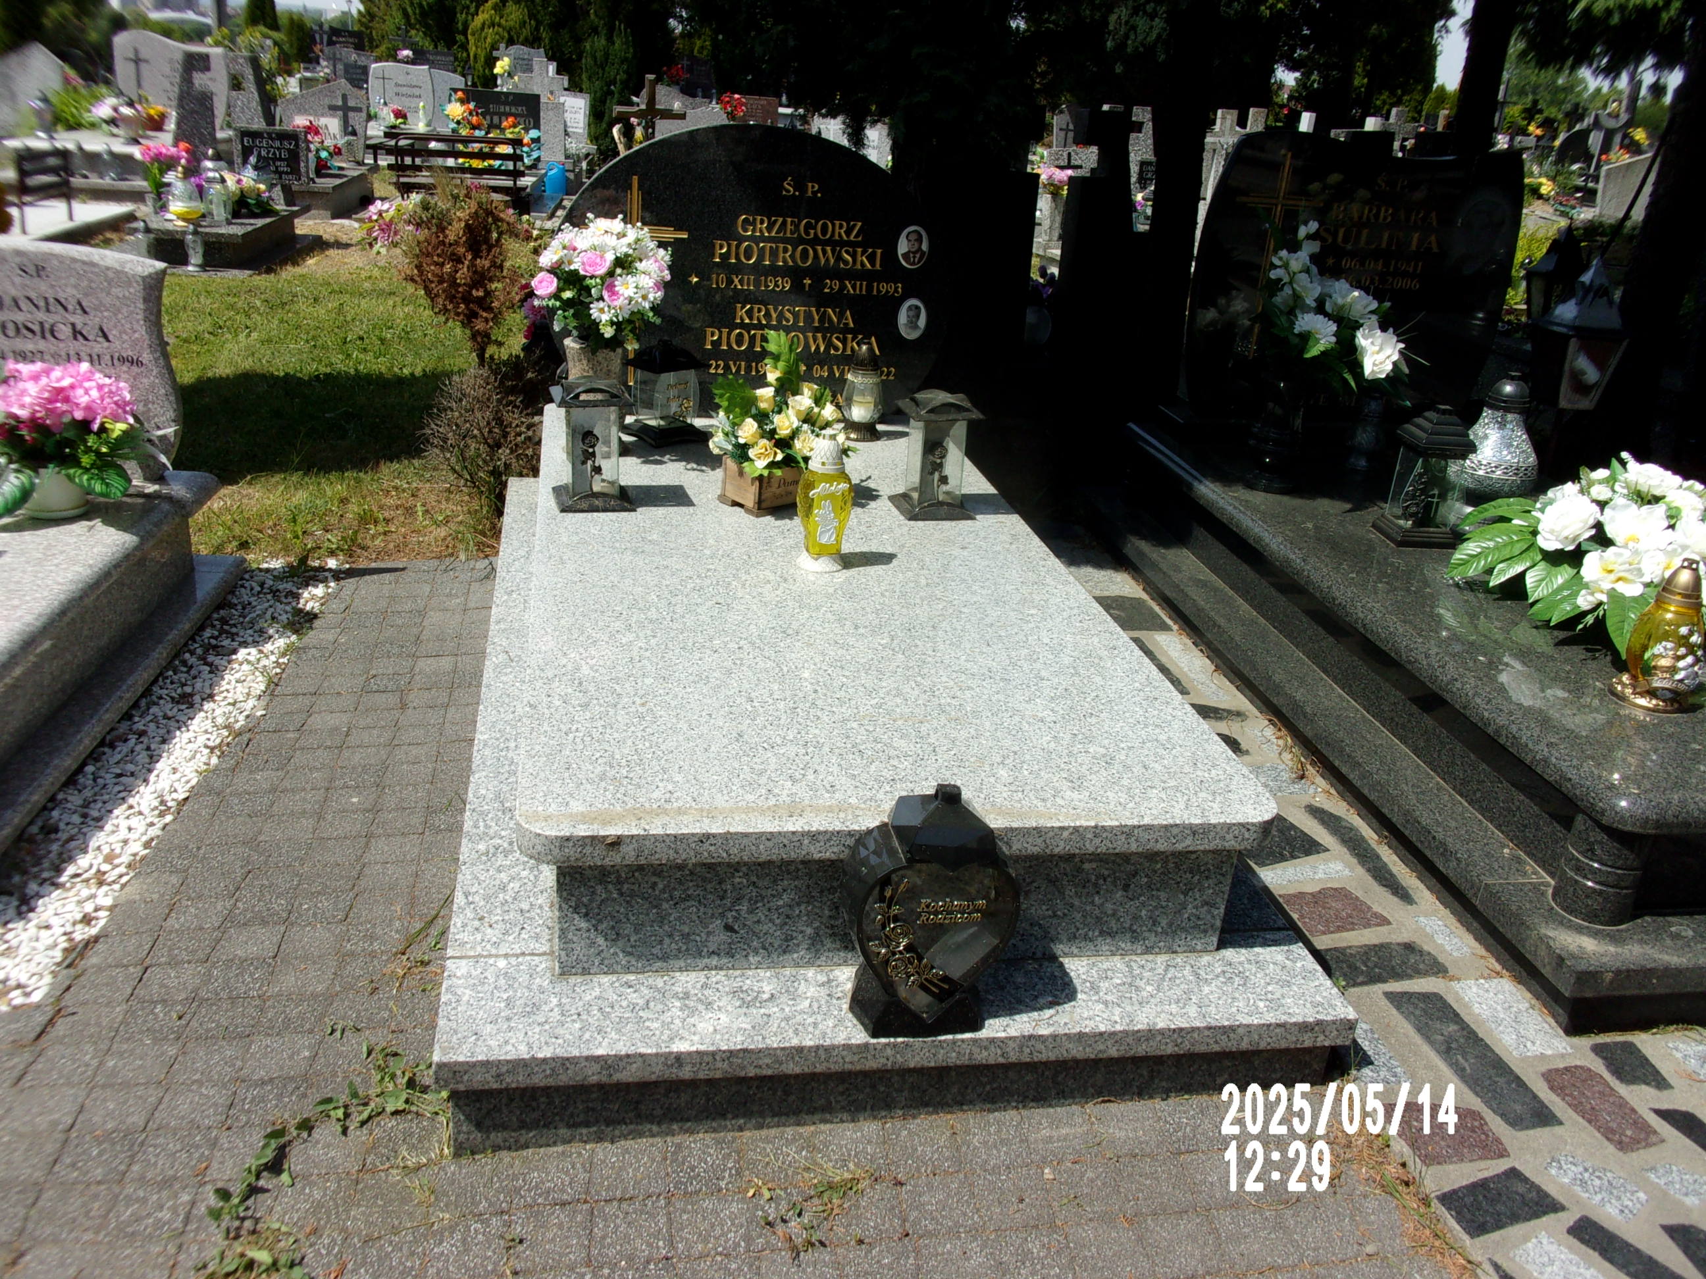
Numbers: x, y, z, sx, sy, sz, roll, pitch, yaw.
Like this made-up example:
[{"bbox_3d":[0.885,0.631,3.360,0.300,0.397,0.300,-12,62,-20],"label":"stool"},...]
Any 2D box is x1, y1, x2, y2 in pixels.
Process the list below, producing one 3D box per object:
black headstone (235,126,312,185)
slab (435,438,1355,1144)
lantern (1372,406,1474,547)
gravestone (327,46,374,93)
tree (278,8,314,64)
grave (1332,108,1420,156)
[{"bbox_3d":[-3.958,-3.305,9.400,0.470,0.370,0.100,2,23,-6],"label":"black headstone"},{"bbox_3d":[-0.115,0.014,2.919,1.280,0.366,2.406,1,24,-12],"label":"slab"},{"bbox_3d":[1.518,-0.431,3.644,0.170,0.345,0.170,1,23,-10],"label":"lantern"},{"bbox_3d":[-8.909,-10.068,24.500,0.820,0.850,0.220,2,23,-6],"label":"gravestone"},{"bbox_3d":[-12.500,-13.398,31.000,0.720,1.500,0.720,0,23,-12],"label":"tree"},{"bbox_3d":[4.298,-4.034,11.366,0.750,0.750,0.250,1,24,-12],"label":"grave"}]

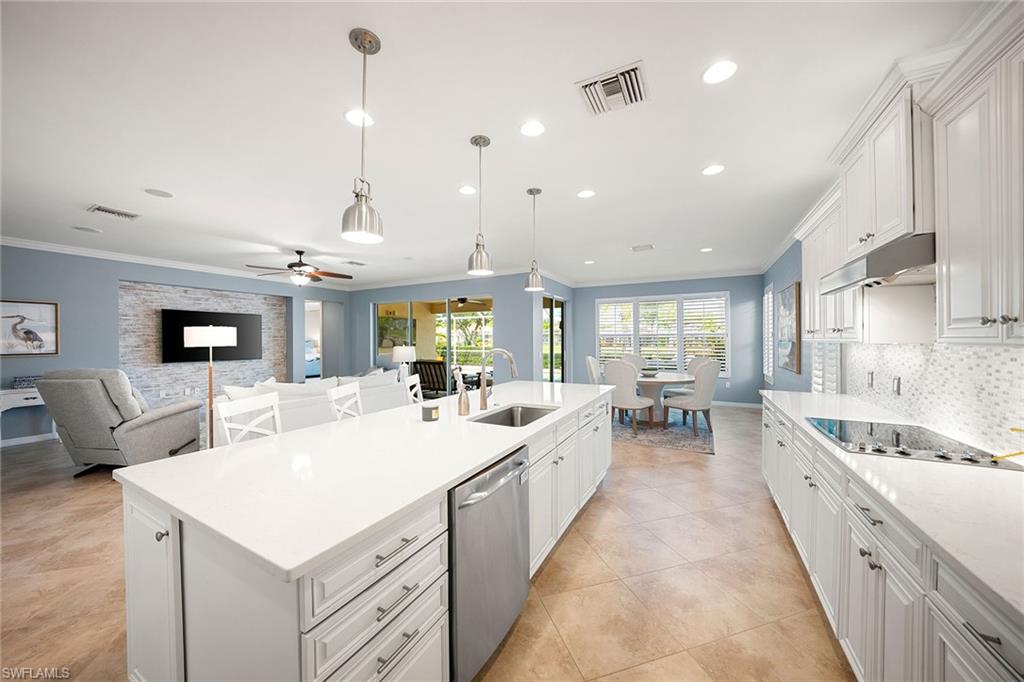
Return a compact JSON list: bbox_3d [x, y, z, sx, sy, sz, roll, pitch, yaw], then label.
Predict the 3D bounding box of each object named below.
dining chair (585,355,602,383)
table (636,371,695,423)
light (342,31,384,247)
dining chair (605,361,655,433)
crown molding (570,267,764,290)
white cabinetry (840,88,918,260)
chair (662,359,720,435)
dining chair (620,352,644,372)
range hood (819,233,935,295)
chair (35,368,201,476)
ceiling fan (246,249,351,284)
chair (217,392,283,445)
[{"bbox_3d":[1.809,0.830,6.345,0.640,1.050,0.530,-1,0,38],"label":"dining chair"},{"bbox_3d":[2.450,1.009,6.000,1.400,0.760,1.400,0,0,29],"label":"table"},{"bbox_3d":[-0.696,-0.956,1.621,0.192,0.935,0.192,0,0,29],"label":"light"},{"bbox_3d":[1.843,0.825,5.301,0.640,1.060,0.530,-1,0,-42],"label":"dining chair"},{"bbox_3d":[3.206,-1.391,7.557,3.880,0.140,0.120,-1,0,29],"label":"crown molding"},{"bbox_3d":[1.940,-0.739,1.585,0.400,0.610,0.737,-1,0,29],"label":"white cabinetry"},{"bbox_3d":[2.776,0.843,5.250,0.520,1.090,0.640,0,0,-30],"label":"chair"},{"bbox_3d":[2.550,0.838,6.840,0.520,1.100,0.640,0,0,7],"label":"dining chair"},{"bbox_3d":[1.897,-0.350,1.617,0.510,0.160,0.730,-1,0,29],"label":"range hood"},{"bbox_3d":[-4.260,0.864,3.770,0.750,1.100,1.020,0,0,-3],"label":"chair"},{"bbox_3d":[-3.276,-1.140,5.292,1.360,0.550,1.360,0,0,29],"label":"ceiling fan"},{"bbox_3d":[-1.600,0.895,2.370,0.500,1.020,0.470,0,0,6],"label":"chair"}]

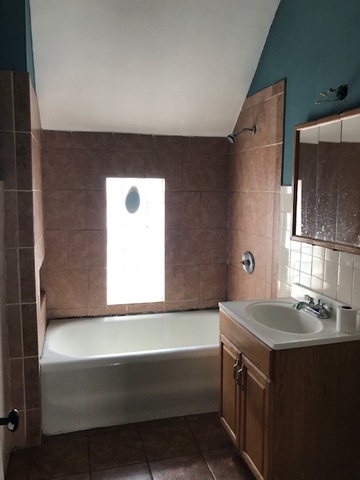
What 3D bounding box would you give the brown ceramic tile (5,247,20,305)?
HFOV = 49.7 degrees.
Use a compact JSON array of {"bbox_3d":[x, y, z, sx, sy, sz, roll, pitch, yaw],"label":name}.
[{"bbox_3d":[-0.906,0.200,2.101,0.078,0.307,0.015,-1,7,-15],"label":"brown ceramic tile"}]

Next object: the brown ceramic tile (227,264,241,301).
[{"bbox_3d":[0.452,0.376,3.281,0.015,0.309,0.288,-1,8,-15],"label":"brown ceramic tile"}]

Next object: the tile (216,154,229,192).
[{"bbox_3d":[0.359,-0.563,3.261,0.086,0.304,0.010,-1,6,-16],"label":"tile"}]

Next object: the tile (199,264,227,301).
[{"bbox_3d":[0.278,0.358,3.334,0.236,0.304,0.010,-1,6,-16],"label":"tile"}]

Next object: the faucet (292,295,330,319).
[{"bbox_3d":[0.658,0.340,1.985,0.165,0.088,0.165,-1,7,-15],"label":"faucet"}]

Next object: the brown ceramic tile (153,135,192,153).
[{"bbox_3d":[-0.065,-0.767,3.109,0.312,0.135,0.015,-1,7,-15],"label":"brown ceramic tile"}]

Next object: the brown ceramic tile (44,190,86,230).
[{"bbox_3d":[-0.883,-0.231,2.991,0.308,0.309,0.015,-1,8,-15],"label":"brown ceramic tile"}]

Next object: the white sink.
[{"bbox_3d":[0.512,0.449,1.971,0.351,0.135,0.517,-1,7,-15],"label":"white sink"}]

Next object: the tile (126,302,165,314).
[{"bbox_3d":[-0.289,0.571,3.263,0.309,0.086,0.015,-1,8,-15],"label":"tile"}]

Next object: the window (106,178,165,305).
[{"bbox_3d":[-0.367,0.013,3.200,0.470,1.022,0.080,-1,8,-15],"label":"window"}]

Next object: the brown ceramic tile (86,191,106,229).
[{"bbox_3d":[-0.648,-0.232,3.016,0.159,0.307,0.015,-1,7,-15],"label":"brown ceramic tile"}]

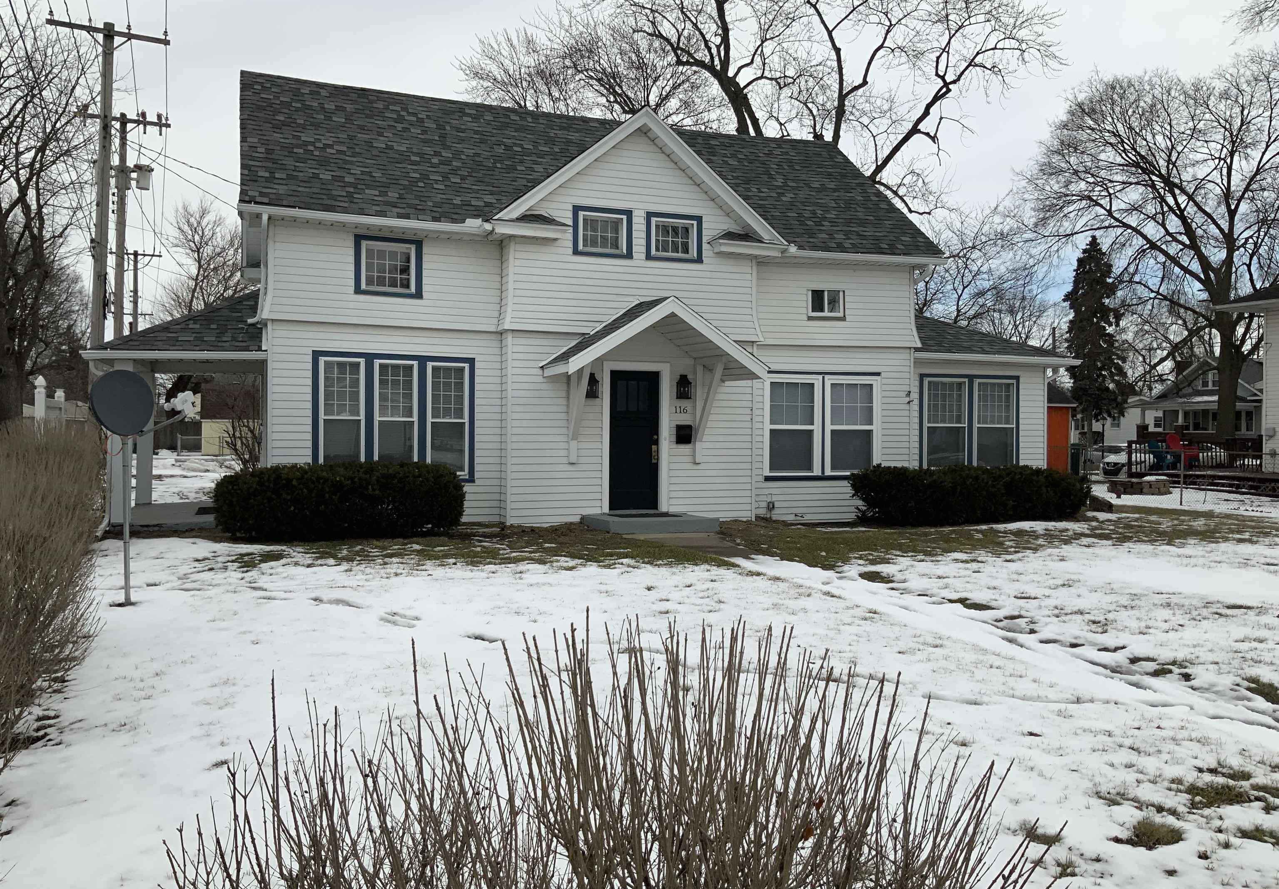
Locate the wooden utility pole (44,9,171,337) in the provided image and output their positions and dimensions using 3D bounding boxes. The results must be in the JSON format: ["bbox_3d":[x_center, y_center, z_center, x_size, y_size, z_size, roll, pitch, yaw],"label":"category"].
[{"bbox_3d":[-11.854,-4.144,23.500,2.440,10.330,0.360,2,1,-24],"label":"wooden utility pole"}]

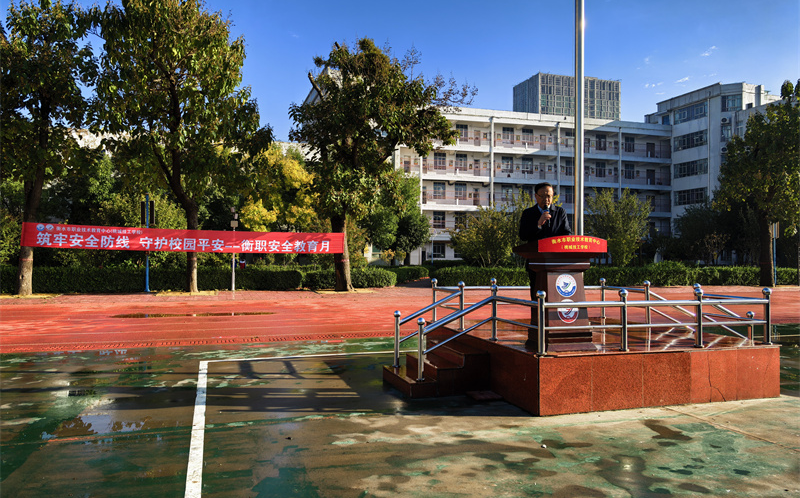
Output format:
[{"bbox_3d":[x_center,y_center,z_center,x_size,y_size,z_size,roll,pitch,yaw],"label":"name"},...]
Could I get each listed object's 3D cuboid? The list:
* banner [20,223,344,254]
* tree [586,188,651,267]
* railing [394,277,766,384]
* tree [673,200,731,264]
[{"bbox_3d":[-8.254,-0.340,22.349,12.165,0.980,0.100,1,-1,-16],"label":"banner"},{"bbox_3d":[12.605,-0.894,32.000,3.692,5.307,3.692,1,-1,-15],"label":"tree"},{"bbox_3d":[2.293,0.937,7.047,4.698,1.028,2.879,1,-1,-18],"label":"railing"},{"bbox_3d":[17.937,-0.506,33.000,3.451,4.640,3.451,1,-1,-15],"label":"tree"}]

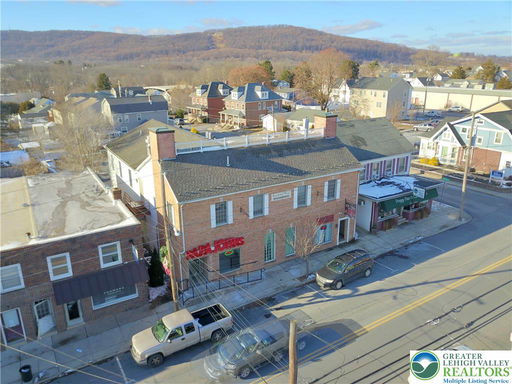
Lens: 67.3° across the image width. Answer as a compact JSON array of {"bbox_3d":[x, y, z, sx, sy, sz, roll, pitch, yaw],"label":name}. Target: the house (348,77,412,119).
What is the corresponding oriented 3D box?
[{"bbox_3d":[39.883,-30.654,124.433,11.100,11.400,16.300,-11,20,-30],"label":"house"}]

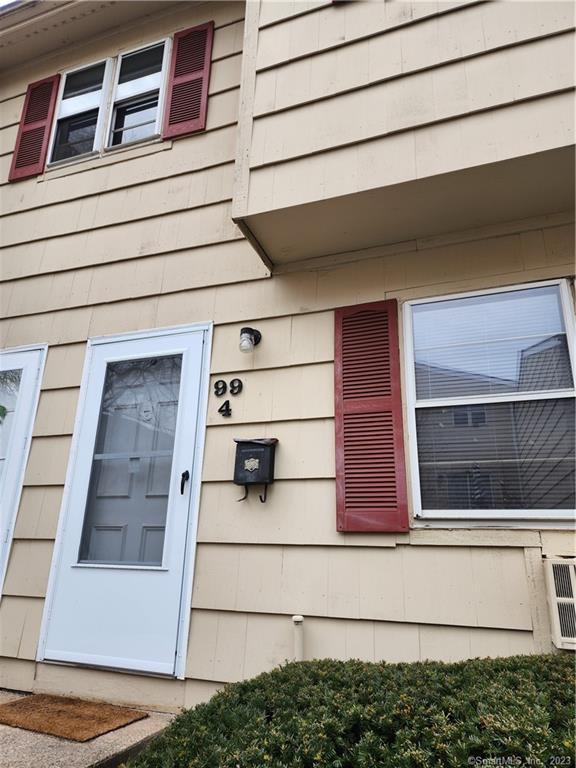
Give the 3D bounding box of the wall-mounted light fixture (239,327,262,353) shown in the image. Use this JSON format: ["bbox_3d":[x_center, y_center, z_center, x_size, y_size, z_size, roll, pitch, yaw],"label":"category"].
[{"bbox_3d":[-0.239,-0.272,3.116,0.116,0.194,0.145,-5,-19,19],"label":"wall-mounted light fixture"}]

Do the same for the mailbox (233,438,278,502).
[{"bbox_3d":[-0.185,0.484,2.860,0.238,0.357,0.105,-5,-19,19],"label":"mailbox"}]

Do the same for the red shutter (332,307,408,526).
[{"bbox_3d":[0.441,0.148,2.770,0.366,1.263,0.040,-5,-19,19],"label":"red shutter"}]

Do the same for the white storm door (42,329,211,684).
[{"bbox_3d":[-1.000,0.629,3.181,0.943,2.031,0.055,-5,-19,19],"label":"white storm door"}]

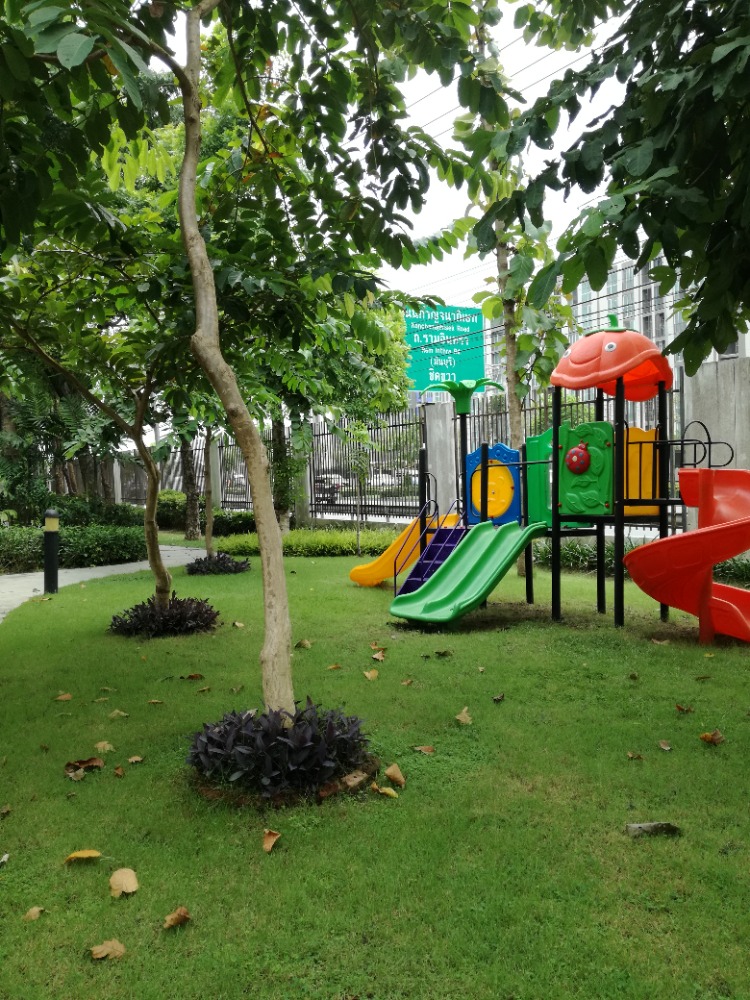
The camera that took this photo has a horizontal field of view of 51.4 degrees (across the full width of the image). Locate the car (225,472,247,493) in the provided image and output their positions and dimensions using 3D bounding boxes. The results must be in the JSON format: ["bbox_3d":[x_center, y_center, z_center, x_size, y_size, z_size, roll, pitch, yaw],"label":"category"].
[{"bbox_3d":[-8.523,-0.954,48.000,1.780,1.500,4.300,-1,1,-23],"label":"car"}]

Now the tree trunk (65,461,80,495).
[{"bbox_3d":[-10.856,-0.187,28.009,0.500,2.300,0.420,0,1,0],"label":"tree trunk"}]

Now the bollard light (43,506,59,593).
[{"bbox_3d":[-4.181,0.659,10.036,0.180,1.090,0.180,0,1,0],"label":"bollard light"}]

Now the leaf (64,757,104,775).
[{"bbox_3d":[-1.460,1.334,3.920,0.200,0.050,0.120,0,0,0],"label":"leaf"}]

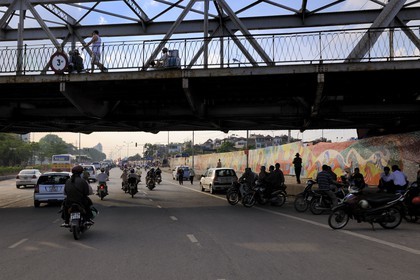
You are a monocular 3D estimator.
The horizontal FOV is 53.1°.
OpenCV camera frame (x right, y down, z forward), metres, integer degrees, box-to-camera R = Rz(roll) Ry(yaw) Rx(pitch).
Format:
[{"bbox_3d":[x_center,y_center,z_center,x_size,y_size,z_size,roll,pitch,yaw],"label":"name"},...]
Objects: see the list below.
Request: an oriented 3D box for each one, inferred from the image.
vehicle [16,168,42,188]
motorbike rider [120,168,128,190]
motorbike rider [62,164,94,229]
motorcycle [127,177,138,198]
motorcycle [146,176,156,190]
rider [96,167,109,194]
[{"bbox_3d":[-14.689,3.176,34.600,1.680,1.460,4.250,1,-4,-12],"label":"vehicle"},{"bbox_3d":[-5.096,2.379,25.478,0.620,1.320,0.750,1,-4,-13],"label":"motorbike rider"},{"bbox_3d":[-3.040,1.308,9.768,0.760,1.420,0.800,1,-4,-13],"label":"motorbike rider"},{"bbox_3d":[-4.178,2.562,22.700,0.680,1.080,1.880,1,-4,-12],"label":"motorcycle"},{"bbox_3d":[-4.022,2.883,28.693,0.700,1.060,1.880,1,-4,-13],"label":"motorcycle"},{"bbox_3d":[-5.178,2.020,20.346,0.640,1.330,0.750,1,-4,-13],"label":"rider"}]

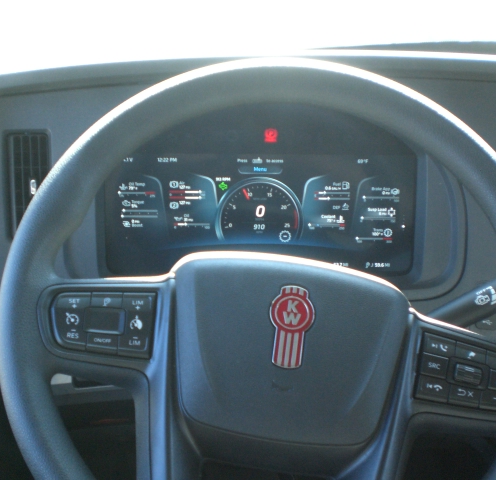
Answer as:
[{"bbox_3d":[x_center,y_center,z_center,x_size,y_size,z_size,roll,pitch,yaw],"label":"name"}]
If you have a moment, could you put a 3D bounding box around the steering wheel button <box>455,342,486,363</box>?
[{"bbox_3d":[0.179,0.092,0.565,0.025,0.013,0.007,13,-19,0],"label":"steering wheel button"}]

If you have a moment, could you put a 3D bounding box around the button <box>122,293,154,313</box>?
[{"bbox_3d":[-0.086,0.051,0.559,0.025,0.016,0.007,3,-19,-3],"label":"button"}]

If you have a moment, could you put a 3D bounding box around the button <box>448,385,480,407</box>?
[{"bbox_3d":[0.170,0.124,0.553,0.025,0.013,0.007,12,-19,0],"label":"button"}]

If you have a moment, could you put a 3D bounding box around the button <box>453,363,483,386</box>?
[{"bbox_3d":[0.174,0.108,0.559,0.021,0.012,0.008,14,-19,1],"label":"button"}]

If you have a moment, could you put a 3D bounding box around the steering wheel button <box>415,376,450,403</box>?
[{"bbox_3d":[0.146,0.118,0.557,0.026,0.018,0.006,8,-15,2],"label":"steering wheel button"}]

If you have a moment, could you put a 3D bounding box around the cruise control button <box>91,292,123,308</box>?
[{"bbox_3d":[-0.115,0.050,0.576,0.026,0.013,0.006,5,-15,1],"label":"cruise control button"}]

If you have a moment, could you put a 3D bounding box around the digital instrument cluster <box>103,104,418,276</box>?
[{"bbox_3d":[0.016,-0.062,0.848,0.367,0.208,0.050,0,10,0],"label":"digital instrument cluster"}]

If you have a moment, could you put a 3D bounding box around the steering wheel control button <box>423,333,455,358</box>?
[{"bbox_3d":[0.154,0.086,0.566,0.027,0.018,0.006,10,-15,3],"label":"steering wheel control button"}]

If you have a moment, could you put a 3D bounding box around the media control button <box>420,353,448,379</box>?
[{"bbox_3d":[0.148,0.101,0.559,0.021,0.018,0.007,13,-19,0],"label":"media control button"}]

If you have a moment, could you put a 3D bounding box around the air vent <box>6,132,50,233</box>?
[{"bbox_3d":[-0.248,-0.062,0.800,0.048,0.121,0.025,-1,5,-12],"label":"air vent"}]

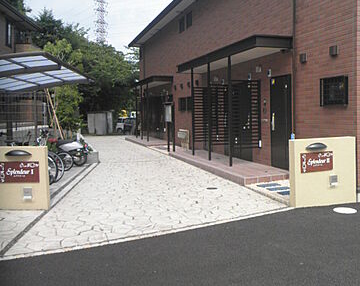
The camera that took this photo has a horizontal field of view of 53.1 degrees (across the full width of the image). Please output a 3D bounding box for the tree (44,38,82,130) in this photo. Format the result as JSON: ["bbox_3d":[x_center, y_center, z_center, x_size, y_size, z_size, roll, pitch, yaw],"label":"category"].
[{"bbox_3d":[-4.460,-1.900,13.800,1.500,4.110,1.450,-3,5,-18],"label":"tree"}]

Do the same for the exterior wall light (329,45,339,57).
[{"bbox_3d":[2.822,-1.676,6.603,0.080,0.190,0.180,-3,5,-18],"label":"exterior wall light"}]

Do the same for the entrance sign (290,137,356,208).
[{"bbox_3d":[2.419,0.477,6.079,1.220,1.100,0.160,-3,5,-18],"label":"entrance sign"}]

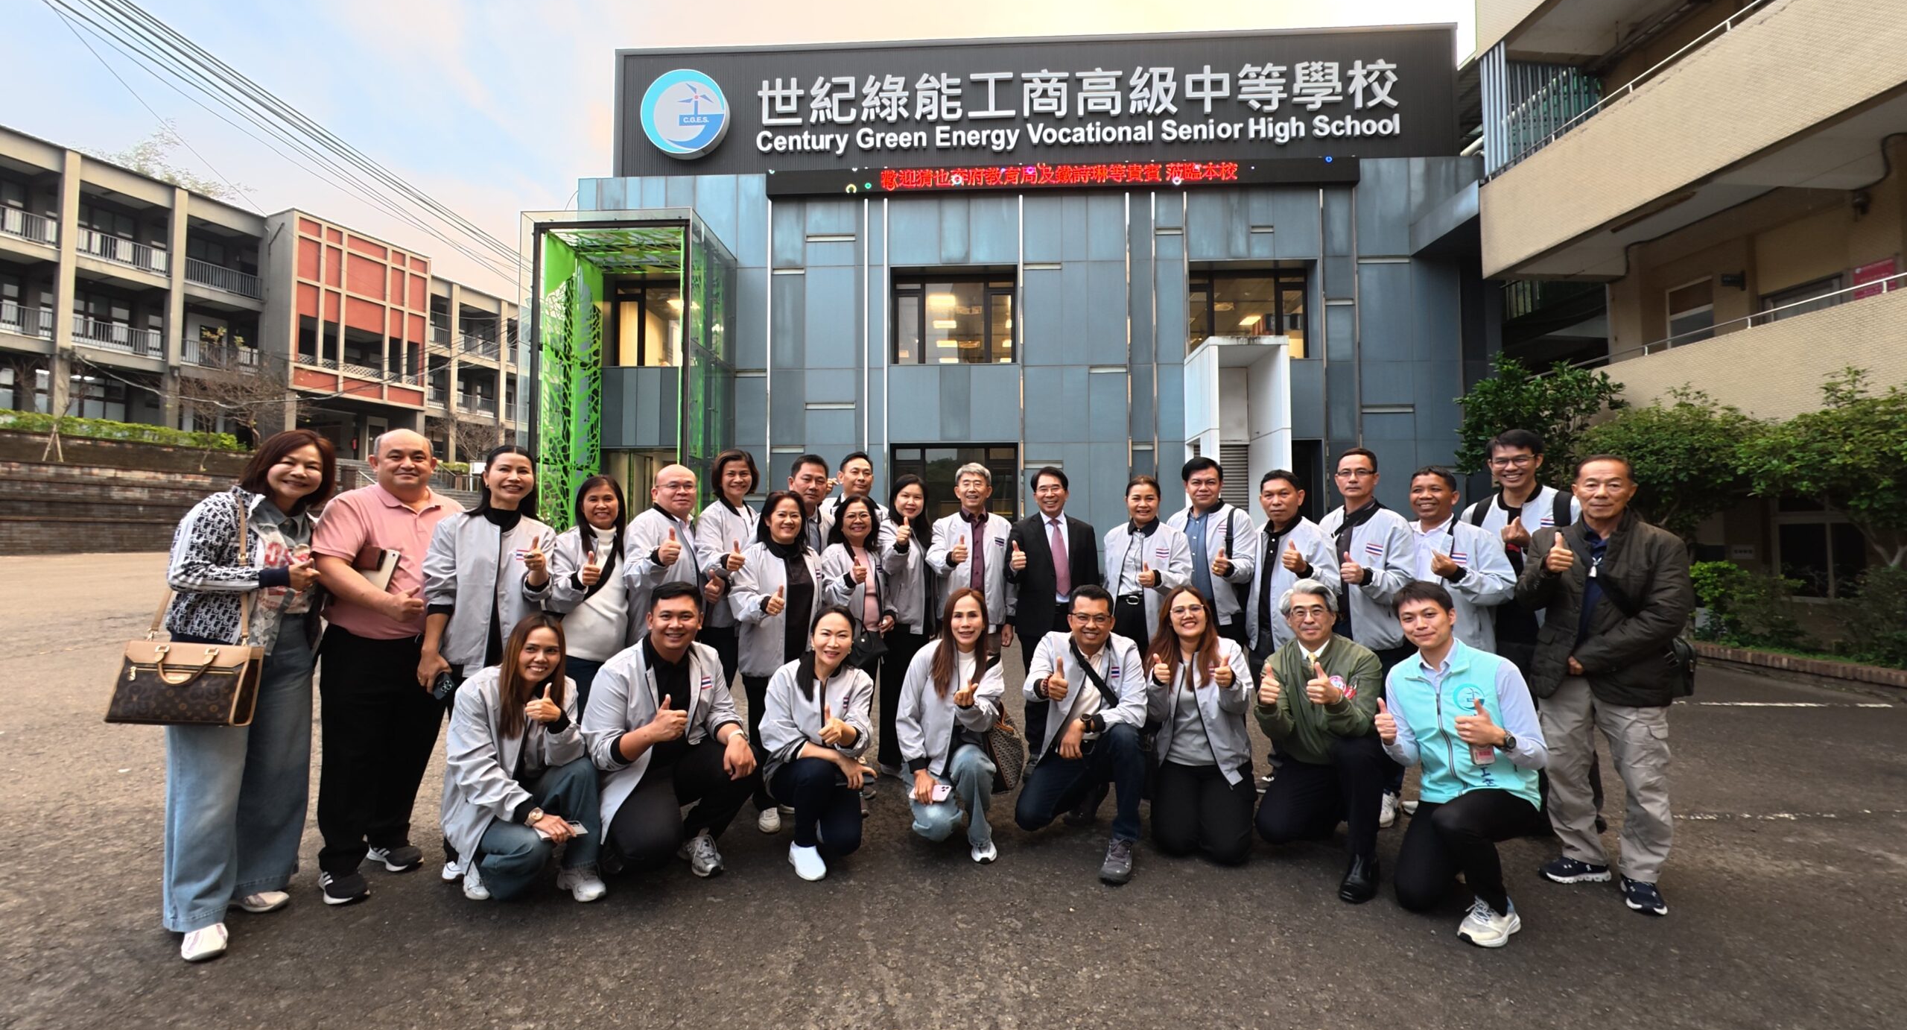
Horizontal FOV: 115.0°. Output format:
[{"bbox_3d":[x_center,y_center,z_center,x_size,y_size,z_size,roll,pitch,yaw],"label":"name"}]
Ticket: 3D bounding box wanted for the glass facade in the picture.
[{"bbox_3d":[1.400,-2.830,11.991,19.000,9.000,2.200,0,-2,2],"label":"glass facade"}]

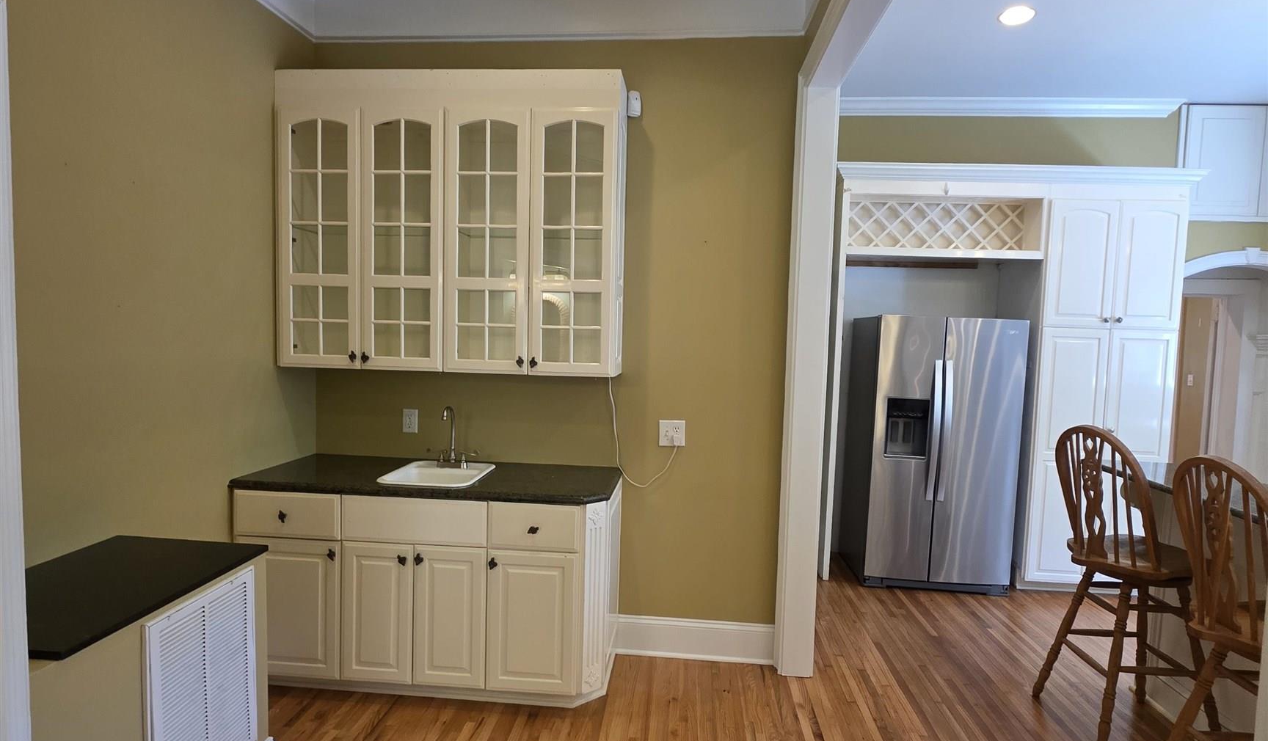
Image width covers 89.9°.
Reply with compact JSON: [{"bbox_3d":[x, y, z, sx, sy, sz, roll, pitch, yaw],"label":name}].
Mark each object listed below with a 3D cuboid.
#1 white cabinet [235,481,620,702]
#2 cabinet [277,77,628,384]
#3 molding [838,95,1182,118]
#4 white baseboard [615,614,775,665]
[{"bbox_3d":[-0.864,0.933,2.864,1.541,0.875,0.575,2,4,5],"label":"white cabinet"},{"bbox_3d":[-0.817,-0.646,2.902,1.522,1.296,0.287,2,4,5],"label":"cabinet"},{"bbox_3d":[2.591,-1.858,4.476,2.290,0.103,0.085,2,4,5],"label":"molding"},{"bbox_3d":[0.294,1.294,3.062,0.762,0.193,0.029,2,4,5],"label":"white baseboard"}]

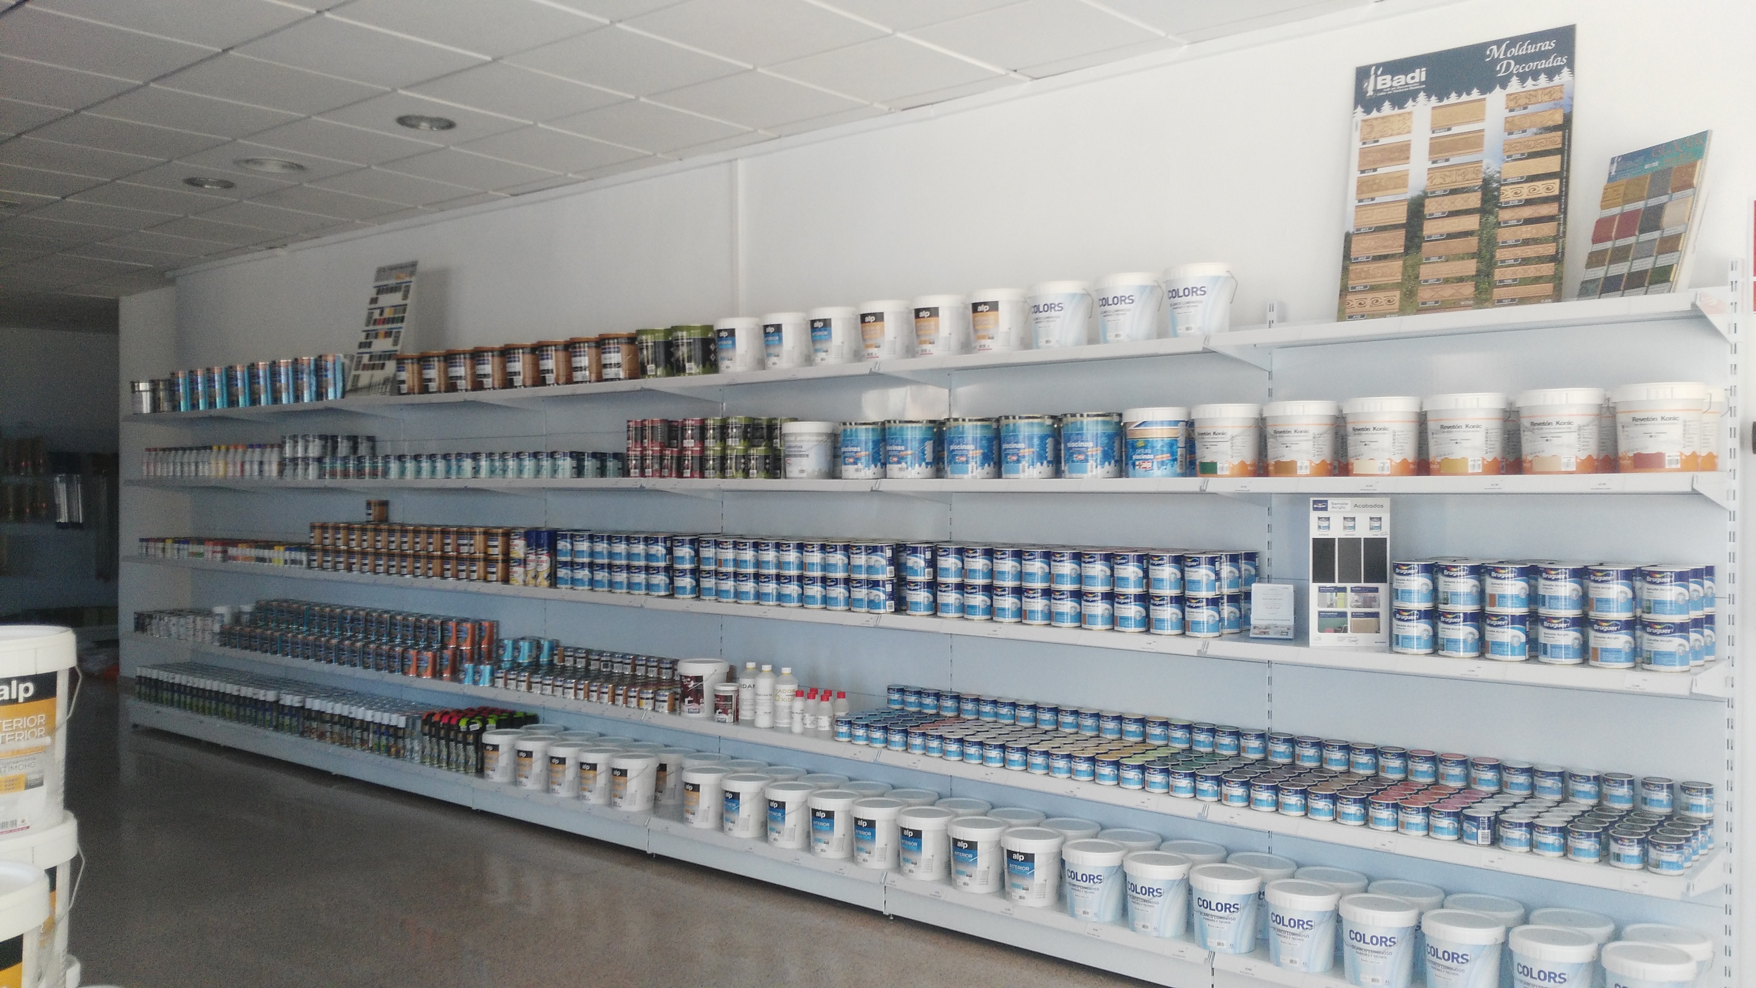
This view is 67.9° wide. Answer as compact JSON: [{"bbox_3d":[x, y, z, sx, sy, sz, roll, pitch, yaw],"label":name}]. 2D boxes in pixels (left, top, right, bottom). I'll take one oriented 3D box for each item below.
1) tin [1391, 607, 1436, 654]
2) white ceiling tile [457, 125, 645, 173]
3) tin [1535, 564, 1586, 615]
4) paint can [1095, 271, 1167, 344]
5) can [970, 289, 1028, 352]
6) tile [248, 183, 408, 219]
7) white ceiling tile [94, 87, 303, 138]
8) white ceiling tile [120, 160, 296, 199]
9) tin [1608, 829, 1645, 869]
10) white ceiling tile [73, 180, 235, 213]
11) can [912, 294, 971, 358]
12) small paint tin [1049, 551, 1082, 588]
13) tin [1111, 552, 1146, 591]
[{"bbox_3d":[1.427,0.366,3.473,0.099,0.113,0.099,1,2,38],"label":"tin"},{"bbox_3d":[-1.380,-1.462,5.526,0.600,0.020,0.600,1,2,38],"label":"white ceiling tile"},{"bbox_3d":[1.677,0.237,3.200,0.100,0.117,0.100,0,1,28],"label":"tin"},{"bbox_3d":[0.768,-0.558,3.999,0.198,0.205,0.198,0,1,33],"label":"paint can"},{"bbox_3d":[0.400,-0.558,4.286,0.197,0.203,0.197,0,1,0],"label":"can"},{"bbox_3d":[-2.832,-1.495,6.702,0.595,0.020,0.597,0,2,38],"label":"tile"},{"bbox_3d":[-2.603,-1.454,4.967,0.595,0.018,0.595,1,1,38],"label":"white ceiling tile"},{"bbox_3d":[-3.153,-1.464,6.157,0.600,0.020,0.600,1,2,38],"label":"white ceiling tile"},{"bbox_3d":[1.813,0.859,3.152,0.073,0.078,0.073,0,1,16],"label":"tin"},{"bbox_3d":[-3.638,-1.486,6.560,0.600,0.018,0.600,1,1,39],"label":"white ceiling tile"},{"bbox_3d":[0.213,-0.573,4.461,0.183,0.196,0.183,0,1,0],"label":"can"},{"bbox_3d":[0.596,0.240,4.113,0.097,0.119,0.097,0,1,0],"label":"small paint tin"},{"bbox_3d":[0.777,0.241,3.995,0.100,0.119,0.100,0,1,0],"label":"tin"}]

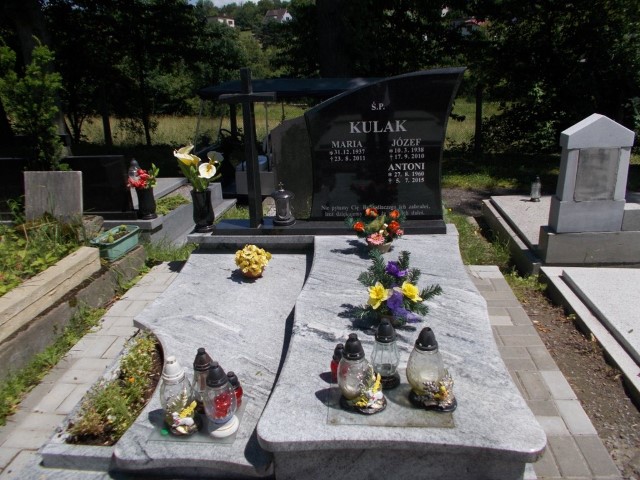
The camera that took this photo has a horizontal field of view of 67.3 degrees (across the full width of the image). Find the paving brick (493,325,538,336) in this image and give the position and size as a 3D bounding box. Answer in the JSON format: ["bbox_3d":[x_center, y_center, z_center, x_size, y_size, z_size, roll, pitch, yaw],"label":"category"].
[{"bbox_3d":[1.068,0.523,2.616,0.200,0.065,0.100,0,22,6],"label":"paving brick"}]

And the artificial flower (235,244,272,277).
[{"bbox_3d":[-0.406,0.128,2.912,0.225,0.200,0.220,0,22,6],"label":"artificial flower"}]

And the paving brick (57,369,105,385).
[{"bbox_3d":[-1.141,0.692,2.338,0.195,0.060,0.100,0,22,6],"label":"paving brick"}]

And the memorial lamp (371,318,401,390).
[{"bbox_3d":[0.256,0.418,1.807,0.110,0.280,0.110,0,22,6],"label":"memorial lamp"}]

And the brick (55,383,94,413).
[{"bbox_3d":[-1.094,0.746,2.184,0.100,0.065,0.200,0,22,6],"label":"brick"}]

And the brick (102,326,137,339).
[{"bbox_3d":[-1.106,0.542,2.707,0.195,0.060,0.100,0,22,6],"label":"brick"}]

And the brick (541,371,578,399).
[{"bbox_3d":[1.073,0.686,2.189,0.098,0.060,0.198,0,22,6],"label":"brick"}]

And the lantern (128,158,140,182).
[{"bbox_3d":[-1.783,-0.652,4.620,0.115,0.270,0.115,-1,22,5],"label":"lantern"}]

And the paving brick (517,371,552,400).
[{"bbox_3d":[0.984,0.694,2.213,0.100,0.060,0.200,0,22,6],"label":"paving brick"}]

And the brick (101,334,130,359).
[{"bbox_3d":[-1.080,0.601,2.588,0.098,0.060,0.198,-1,22,5],"label":"brick"}]

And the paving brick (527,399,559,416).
[{"bbox_3d":[0.910,0.744,2.066,0.198,0.060,0.098,0,22,6],"label":"paving brick"}]

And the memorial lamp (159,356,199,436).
[{"bbox_3d":[-0.528,0.570,1.791,0.140,0.310,0.140,-8,22,-11],"label":"memorial lamp"}]

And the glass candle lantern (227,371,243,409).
[{"bbox_3d":[-0.340,0.585,1.904,0.062,0.165,0.062,0,22,6],"label":"glass candle lantern"}]

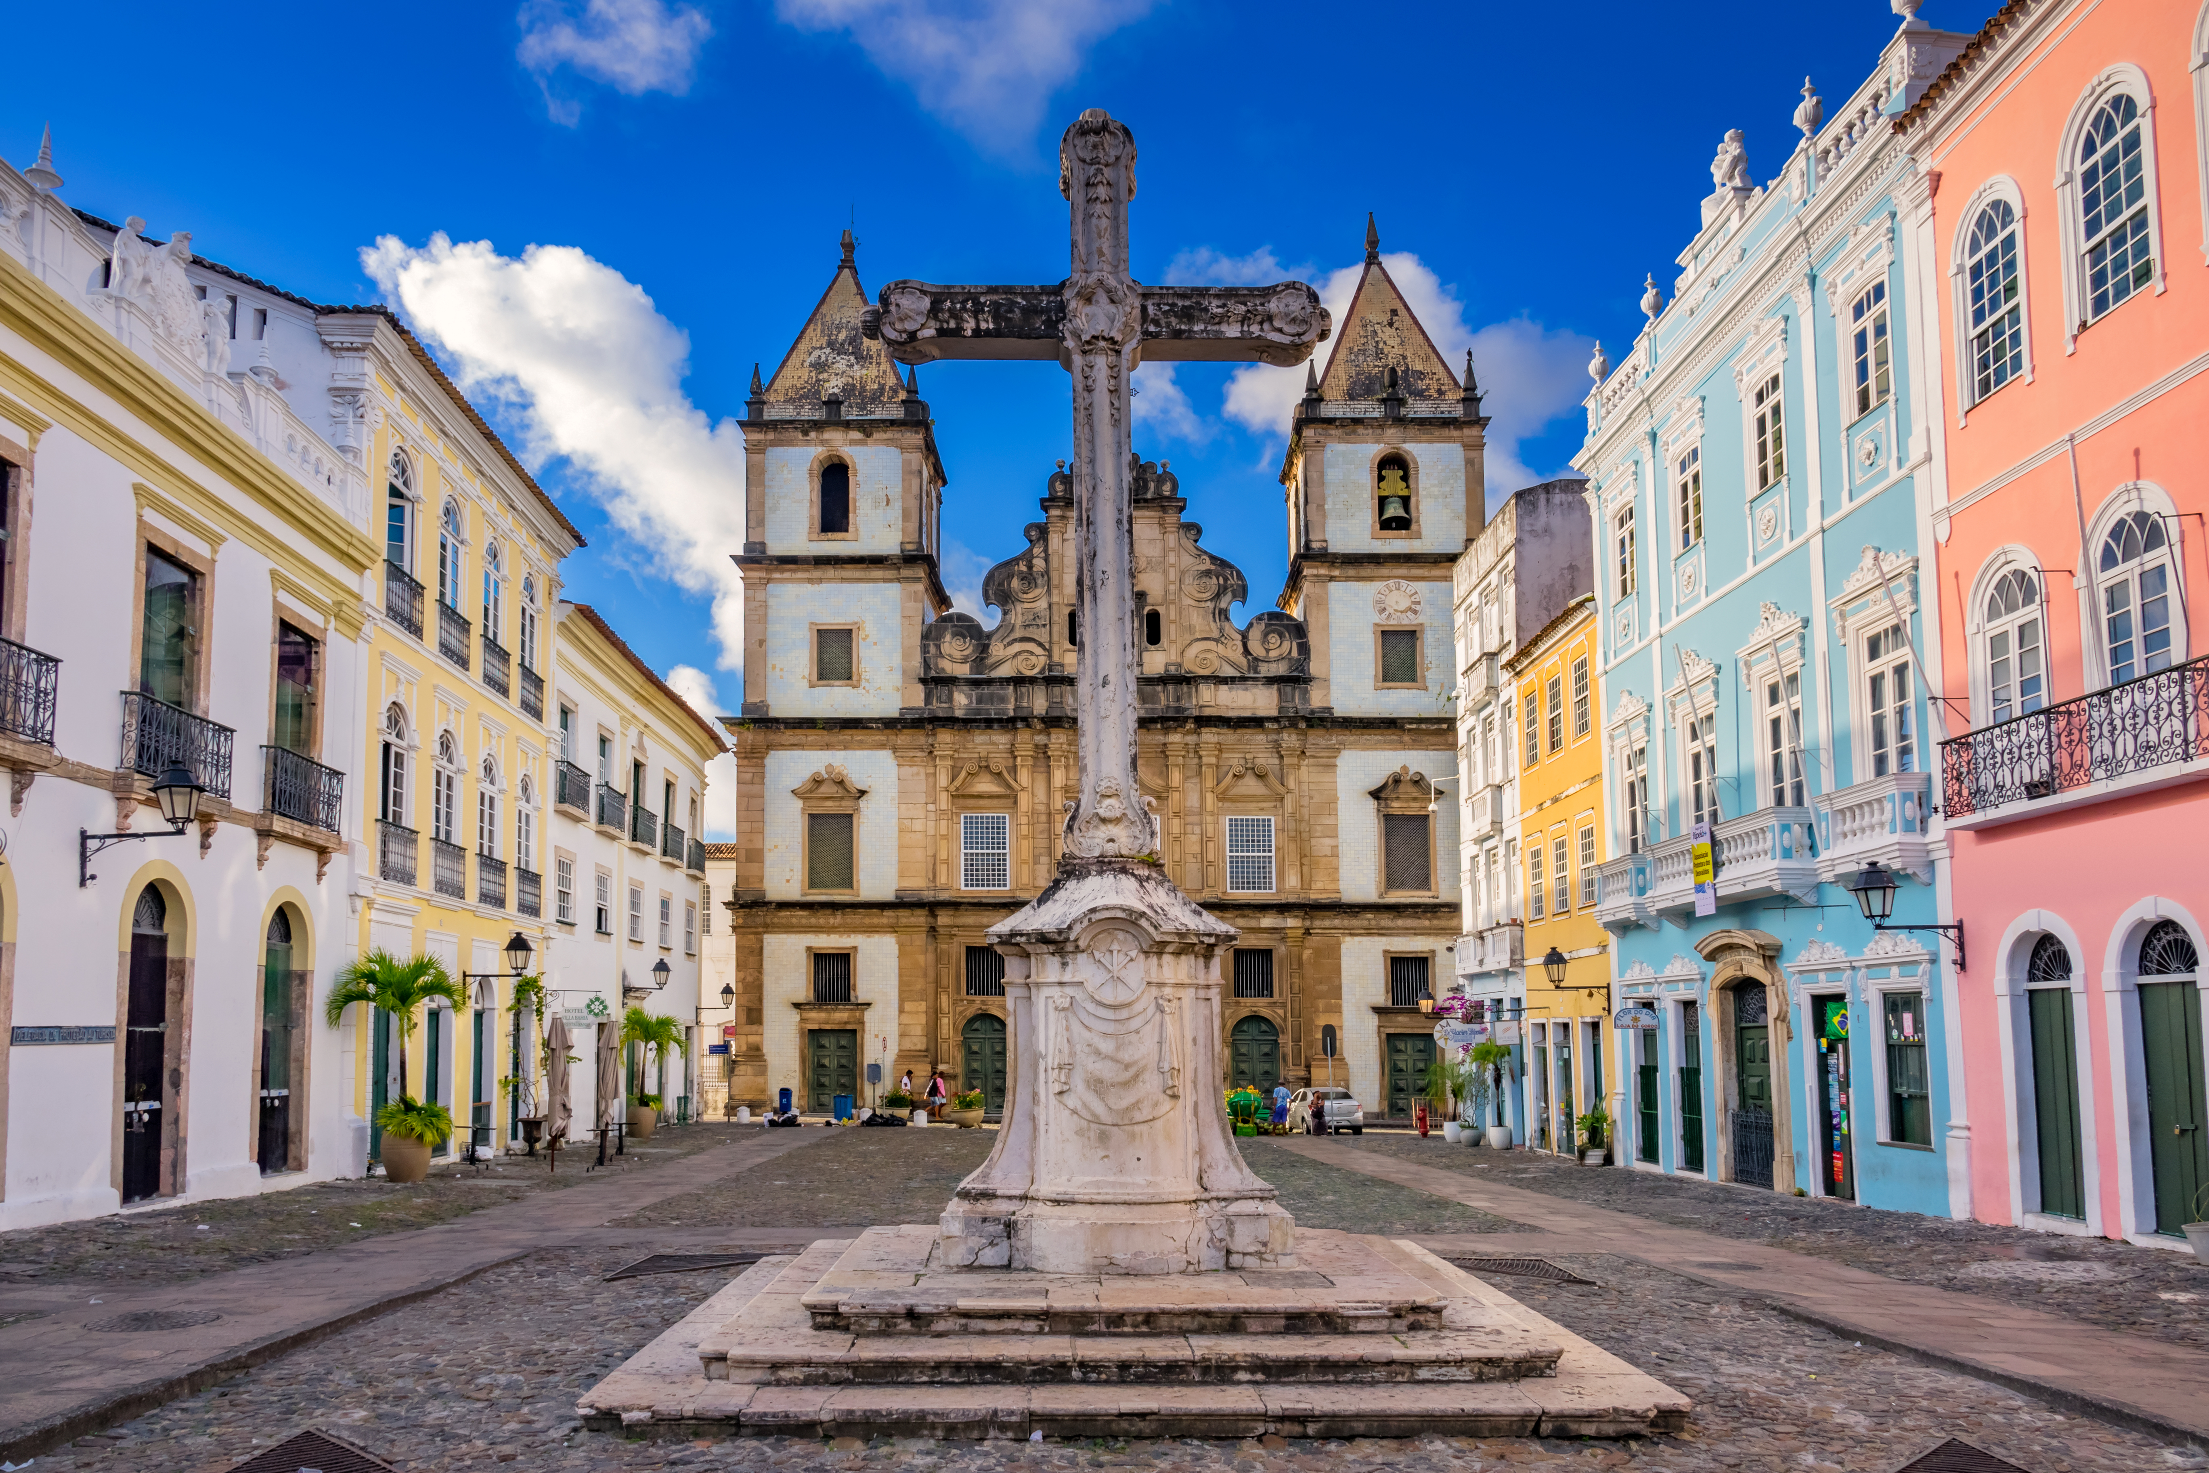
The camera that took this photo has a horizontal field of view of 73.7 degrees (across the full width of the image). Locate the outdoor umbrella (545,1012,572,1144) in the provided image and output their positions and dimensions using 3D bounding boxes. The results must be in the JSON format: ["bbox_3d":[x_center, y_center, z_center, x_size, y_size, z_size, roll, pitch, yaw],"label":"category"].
[{"bbox_3d":[-8.800,5.571,23.641,0.450,2.150,0.450,0,-11,-2],"label":"outdoor umbrella"}]

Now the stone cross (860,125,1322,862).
[{"bbox_3d":[0.009,-1.799,9.777,3.050,5.100,0.550,0,-11,-2],"label":"stone cross"}]

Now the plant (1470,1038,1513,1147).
[{"bbox_3d":[7.930,7.331,30.065,0.900,2.150,0.900,0,-11,-2],"label":"plant"}]

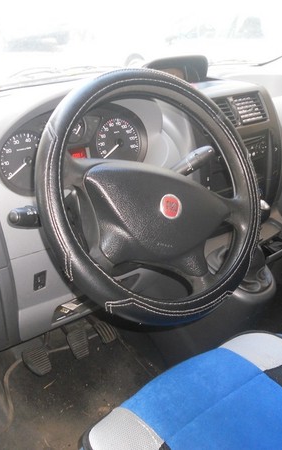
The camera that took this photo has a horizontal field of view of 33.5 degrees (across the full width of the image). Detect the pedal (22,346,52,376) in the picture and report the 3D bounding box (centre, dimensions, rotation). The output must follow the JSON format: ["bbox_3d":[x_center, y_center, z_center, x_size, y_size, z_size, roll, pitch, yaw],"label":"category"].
[{"bbox_3d":[-0.255,0.335,1.147,0.060,0.060,0.026,-20,-10,-32],"label":"pedal"}]

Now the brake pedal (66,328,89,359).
[{"bbox_3d":[-0.160,0.306,1.200,0.053,0.062,0.025,-20,-5,-32],"label":"brake pedal"}]

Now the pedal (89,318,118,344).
[{"bbox_3d":[-0.097,0.285,1.239,0.044,0.024,0.064,-20,75,-32],"label":"pedal"}]

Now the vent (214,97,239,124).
[{"bbox_3d":[0.163,-0.237,1.024,0.083,0.064,0.032,-20,10,-32],"label":"vent"}]

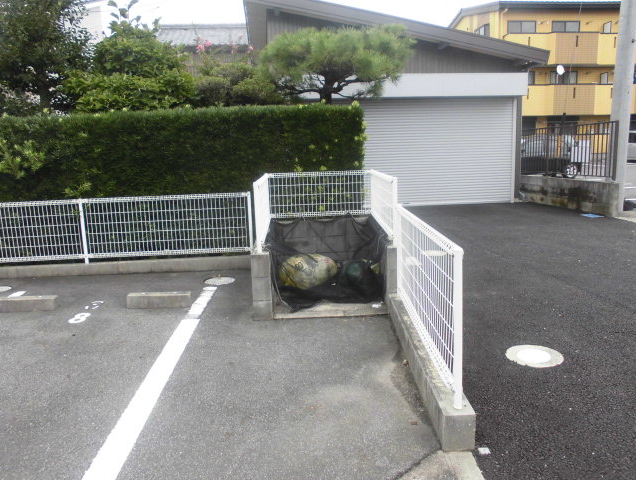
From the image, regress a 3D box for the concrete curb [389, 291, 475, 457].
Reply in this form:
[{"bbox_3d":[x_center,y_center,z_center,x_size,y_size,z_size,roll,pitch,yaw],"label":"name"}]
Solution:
[{"bbox_3d":[0.670,0.729,3.177,0.146,0.181,1.909,-2,10,1],"label":"concrete curb"}]

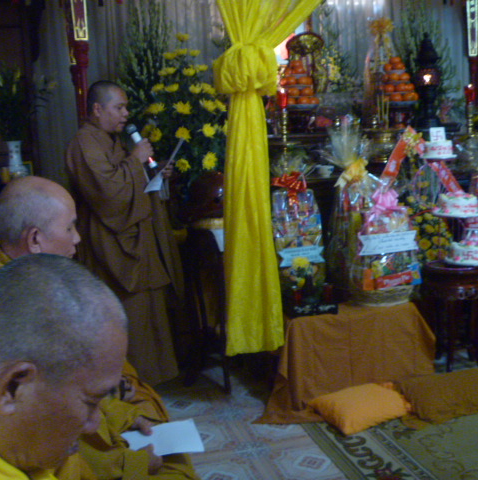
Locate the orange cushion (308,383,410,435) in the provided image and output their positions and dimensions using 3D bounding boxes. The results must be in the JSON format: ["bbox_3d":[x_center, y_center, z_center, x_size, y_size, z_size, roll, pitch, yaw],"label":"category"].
[{"bbox_3d":[0.584,0.787,3.092,0.390,0.120,0.350,-8,11,-24],"label":"orange cushion"}]

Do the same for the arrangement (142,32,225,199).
[{"bbox_3d":[-0.359,-0.732,4.030,0.550,1.040,0.480,-6,10,-14],"label":"arrangement"}]

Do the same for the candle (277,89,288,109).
[{"bbox_3d":[0.271,-0.881,4.030,0.060,0.125,0.060,-4,10,1],"label":"candle"}]

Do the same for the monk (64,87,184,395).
[{"bbox_3d":[-0.592,-0.006,3.527,0.460,1.680,0.480,0,11,20],"label":"monk"}]

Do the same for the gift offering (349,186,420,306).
[{"bbox_3d":[0.728,0.026,3.284,0.330,0.560,0.270,-6,10,-14],"label":"gift offering"}]

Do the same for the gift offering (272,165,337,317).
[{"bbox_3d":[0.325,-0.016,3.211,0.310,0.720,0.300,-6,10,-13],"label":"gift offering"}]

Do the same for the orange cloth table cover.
[{"bbox_3d":[0.518,0.564,3.326,0.920,0.485,0.520,-6,10,-12],"label":"orange cloth table cover"}]

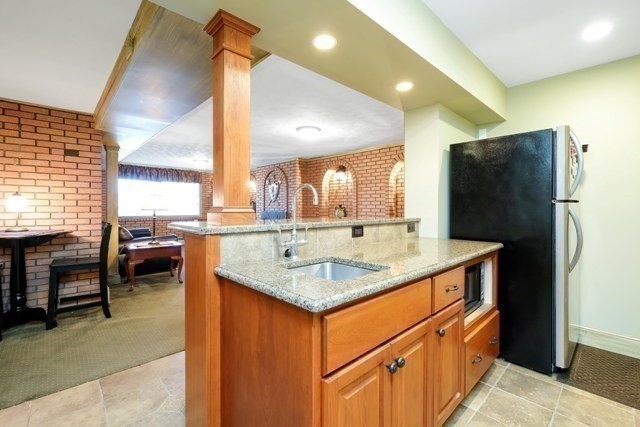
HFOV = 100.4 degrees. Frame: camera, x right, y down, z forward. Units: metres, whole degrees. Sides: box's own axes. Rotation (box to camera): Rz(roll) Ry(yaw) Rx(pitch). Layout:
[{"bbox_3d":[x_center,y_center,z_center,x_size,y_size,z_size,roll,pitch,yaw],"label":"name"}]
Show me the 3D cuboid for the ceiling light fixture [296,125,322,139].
[{"bbox_3d":[-0.161,-1.191,3.988,0.380,0.115,0.380,0,1,0],"label":"ceiling light fixture"}]

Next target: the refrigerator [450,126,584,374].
[{"bbox_3d":[1.677,0.261,2.268,0.747,1.690,0.804,-1,1,-42],"label":"refrigerator"}]

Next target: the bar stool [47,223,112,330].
[{"bbox_3d":[-2.569,0.611,2.871,0.500,1.006,0.495,-1,1,-42],"label":"bar stool"}]

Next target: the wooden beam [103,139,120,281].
[{"bbox_3d":[-3.249,-0.025,4.178,0.184,2.242,0.184,-1,1,-42],"label":"wooden beam"}]

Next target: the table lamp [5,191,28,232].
[{"bbox_3d":[-3.011,-0.018,2.658,0.161,0.375,0.161,-1,1,-42],"label":"table lamp"}]

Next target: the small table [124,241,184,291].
[{"bbox_3d":[-2.629,0.798,4.229,0.753,0.590,0.586,-1,1,-42],"label":"small table"}]

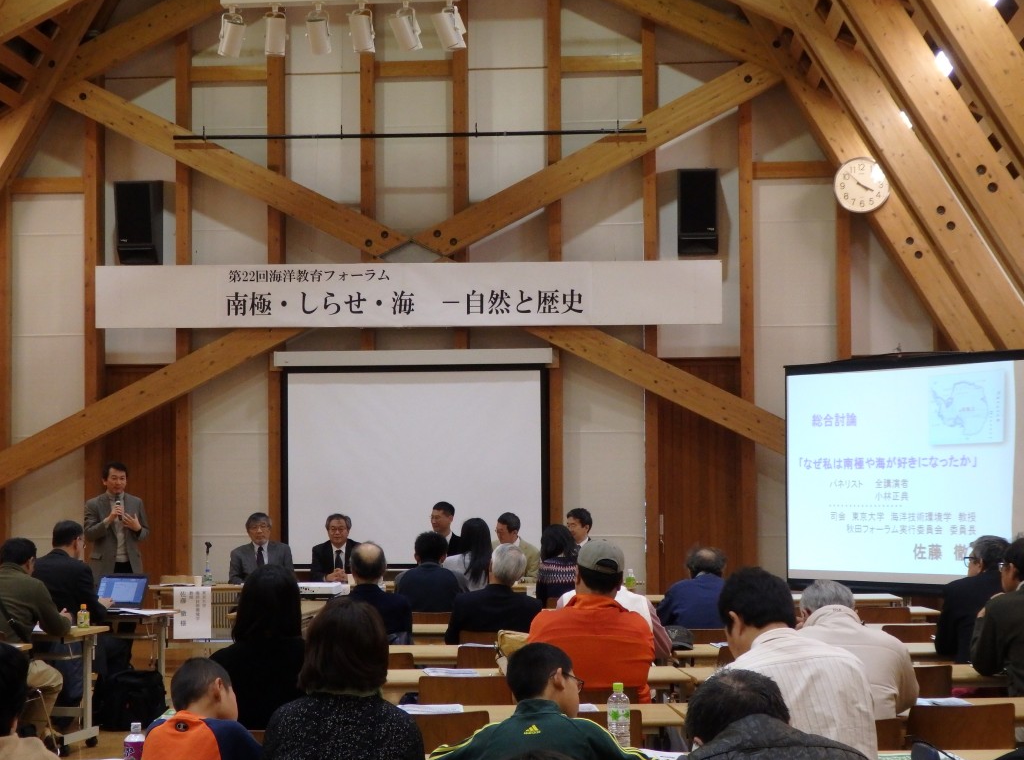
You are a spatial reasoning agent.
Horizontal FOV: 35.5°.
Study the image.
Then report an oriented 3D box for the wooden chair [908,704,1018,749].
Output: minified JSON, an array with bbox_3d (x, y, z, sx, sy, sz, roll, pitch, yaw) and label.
[{"bbox_3d":[1.505,1.480,5.580,0.420,0.790,0.500,0,-3,-3],"label":"wooden chair"}]

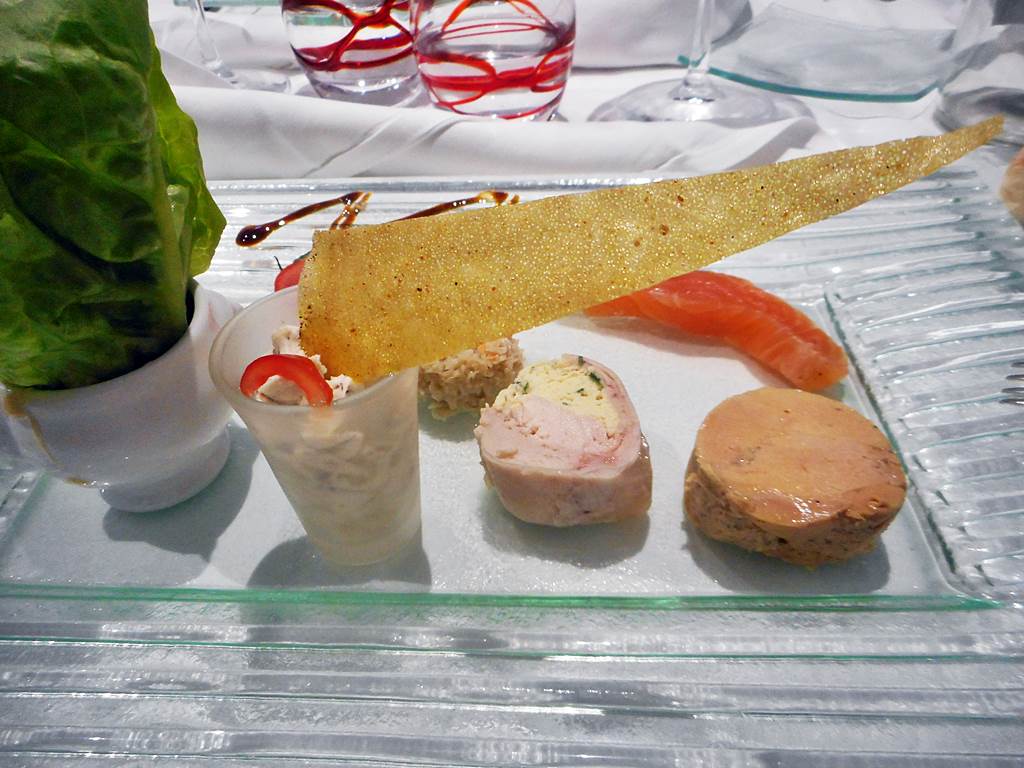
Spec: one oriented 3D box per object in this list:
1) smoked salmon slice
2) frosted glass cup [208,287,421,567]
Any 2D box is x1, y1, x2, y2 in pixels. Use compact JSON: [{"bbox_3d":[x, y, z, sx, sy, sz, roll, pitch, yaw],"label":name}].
[{"bbox_3d":[0.063,-0.023,0.228,0.081,0.016,0.033,22,48,24],"label":"smoked salmon slice"},{"bbox_3d":[-0.037,0.013,0.164,0.040,0.057,0.040,-2,43,0],"label":"frosted glass cup"}]

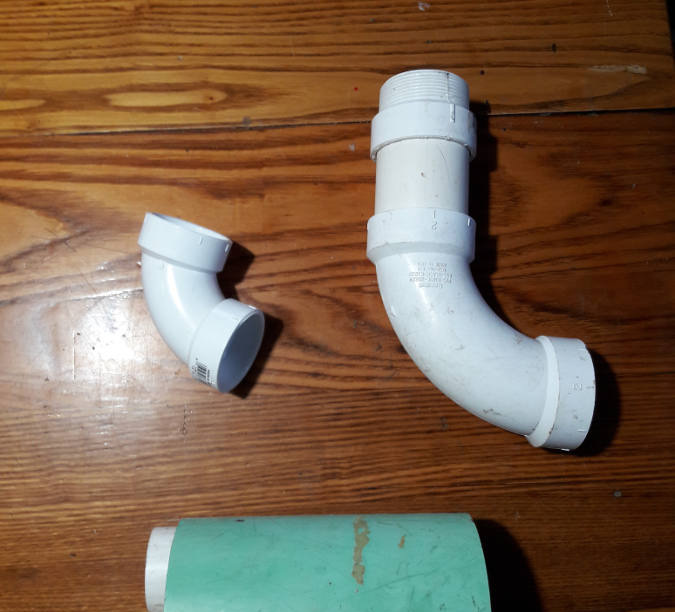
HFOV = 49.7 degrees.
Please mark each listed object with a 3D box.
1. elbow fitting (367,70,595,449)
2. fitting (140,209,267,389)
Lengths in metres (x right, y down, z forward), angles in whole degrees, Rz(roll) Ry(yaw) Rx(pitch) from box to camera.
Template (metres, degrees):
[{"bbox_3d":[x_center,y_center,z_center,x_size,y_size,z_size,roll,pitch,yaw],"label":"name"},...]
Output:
[{"bbox_3d":[0.088,-0.028,0.474,0.138,0.070,0.234,3,82,-1],"label":"elbow fitting"},{"bbox_3d":[-0.095,-0.003,0.469,0.090,0.057,0.090,22,97,15],"label":"fitting"}]

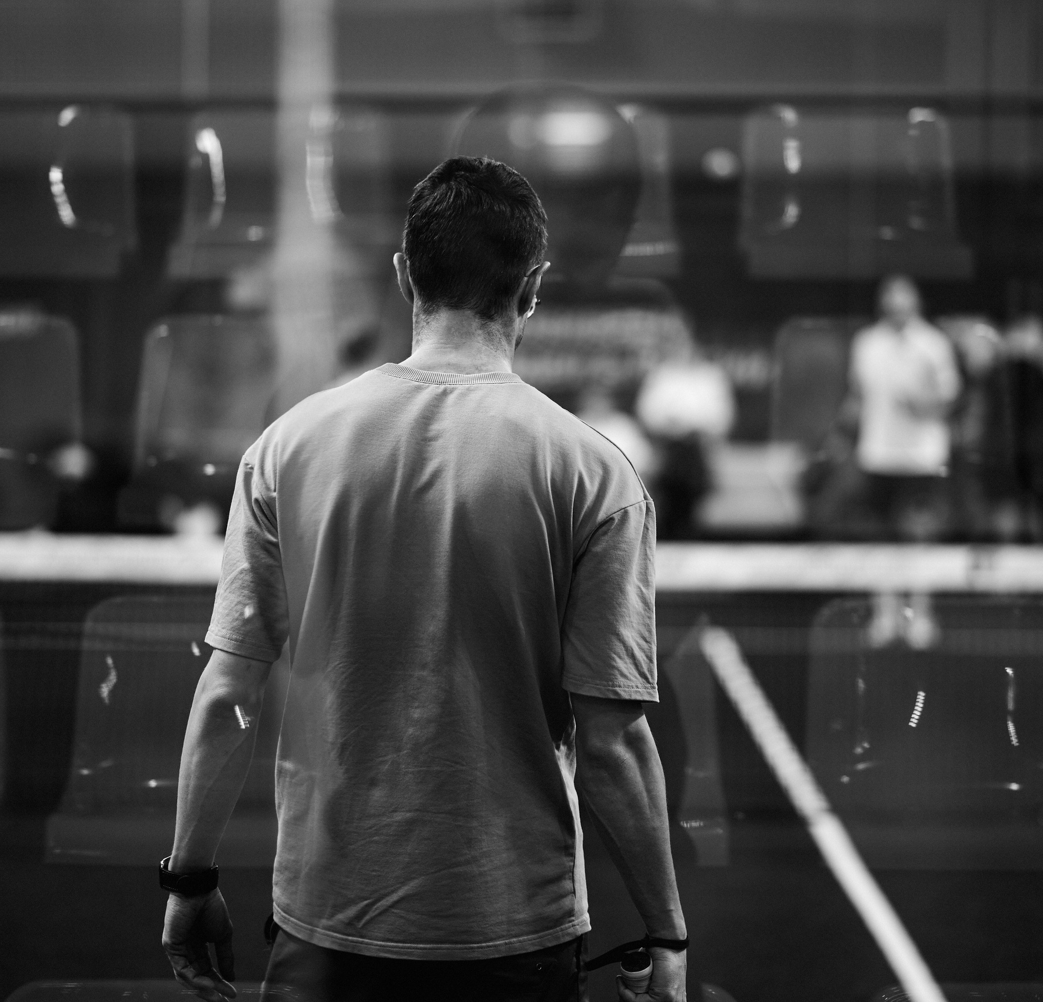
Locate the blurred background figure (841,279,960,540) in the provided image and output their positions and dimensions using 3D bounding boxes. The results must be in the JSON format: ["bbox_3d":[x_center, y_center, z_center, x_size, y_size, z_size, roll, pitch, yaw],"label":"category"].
[{"bbox_3d":[1.874,-0.194,17.500,0.570,1.790,0.400,1,3,7],"label":"blurred background figure"}]

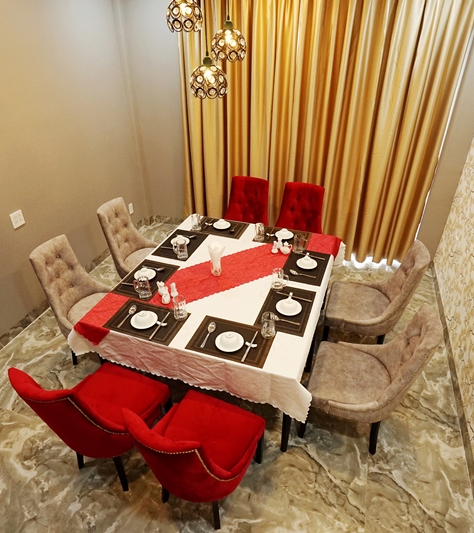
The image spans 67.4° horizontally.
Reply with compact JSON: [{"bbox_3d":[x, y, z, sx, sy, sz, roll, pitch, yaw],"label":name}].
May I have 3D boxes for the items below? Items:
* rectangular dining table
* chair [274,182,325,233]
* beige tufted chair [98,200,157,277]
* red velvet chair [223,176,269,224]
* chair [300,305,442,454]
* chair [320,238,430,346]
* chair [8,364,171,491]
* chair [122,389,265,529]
[{"bbox_3d":[-0.042,0.366,2.763,1.377,0.770,1.562,10,36,18],"label":"rectangular dining table"},{"bbox_3d":[0.569,-0.225,3.417,0.510,0.970,0.610,11,36,20],"label":"chair"},{"bbox_3d":[-0.885,-0.106,3.345,0.610,0.970,0.510,10,36,18],"label":"beige tufted chair"},{"bbox_3d":[0.076,-0.330,3.608,0.510,0.970,0.610,9,36,17],"label":"red velvet chair"},{"bbox_3d":[0.752,0.647,2.110,0.610,0.970,0.510,10,36,18],"label":"chair"},{"bbox_3d":[0.998,0.273,2.649,0.610,0.970,0.510,9,36,17],"label":"chair"},{"bbox_3d":[-0.760,0.797,1.996,0.510,0.970,0.610,12,37,21],"label":"chair"},{"bbox_3d":[-0.190,0.903,1.799,0.510,0.970,0.610,14,37,23],"label":"chair"}]

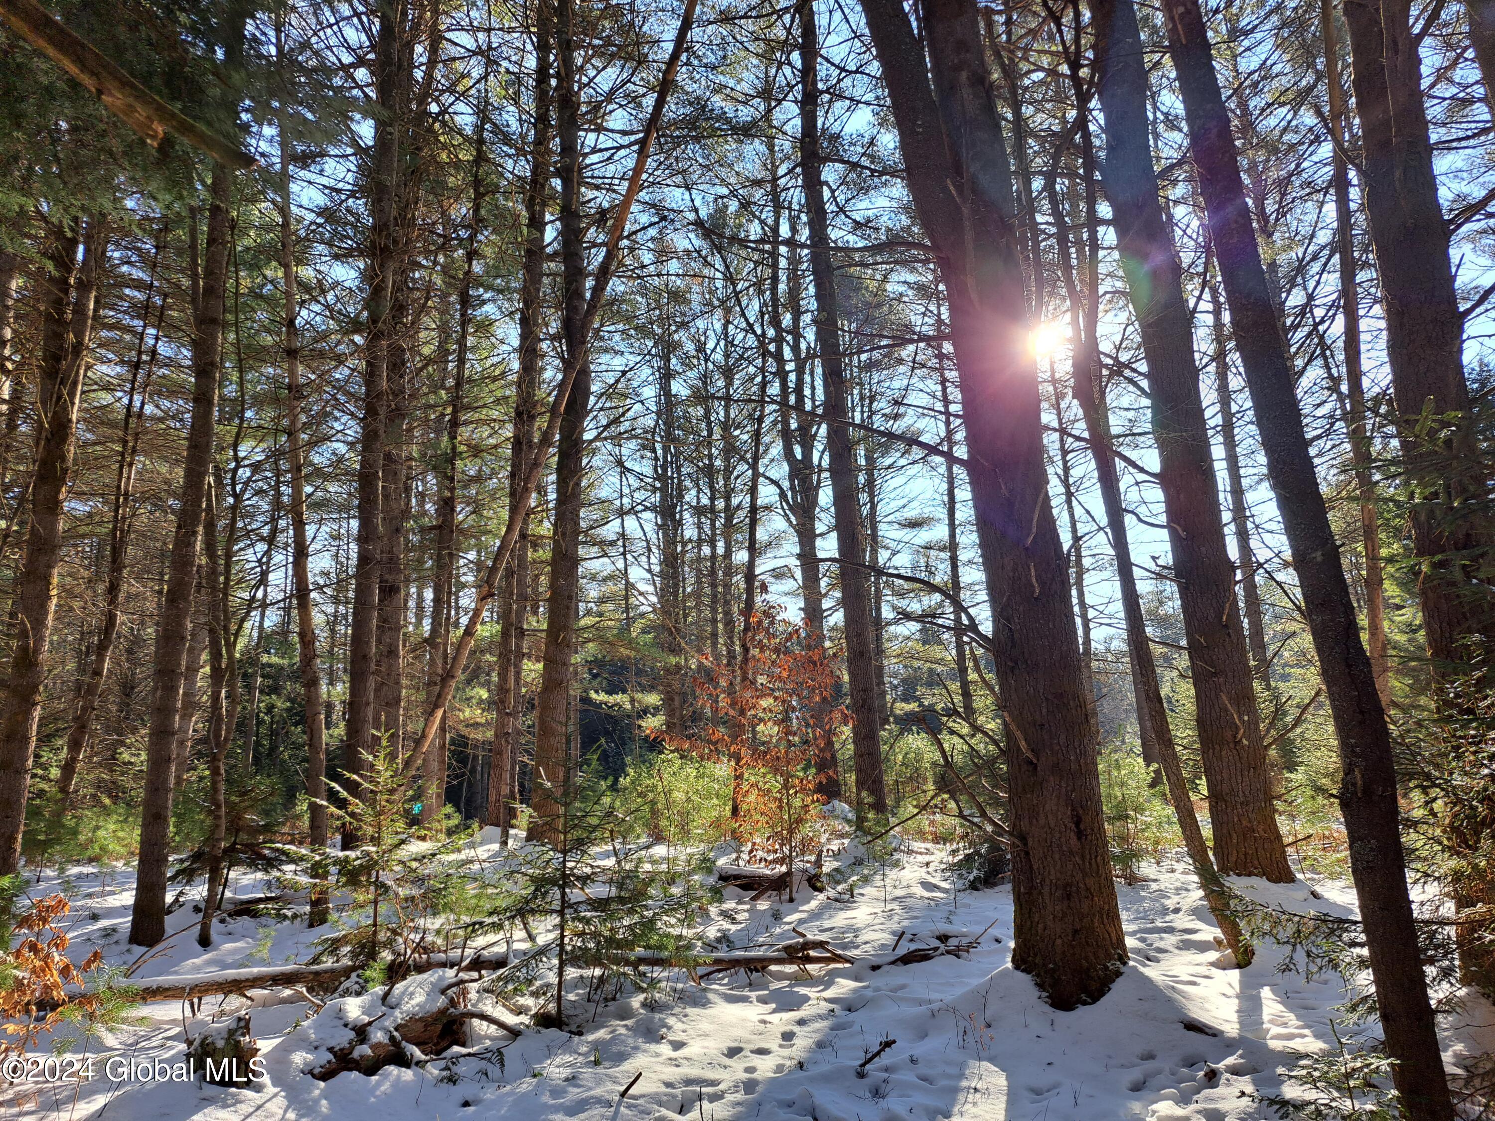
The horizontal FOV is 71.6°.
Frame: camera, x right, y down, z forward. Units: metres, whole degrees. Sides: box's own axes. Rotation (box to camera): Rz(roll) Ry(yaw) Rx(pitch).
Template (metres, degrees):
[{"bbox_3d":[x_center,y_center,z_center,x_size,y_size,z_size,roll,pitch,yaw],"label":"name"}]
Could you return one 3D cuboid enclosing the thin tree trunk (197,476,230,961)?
[{"bbox_3d":[-4.217,1.131,8.166,0.170,3.657,0.150,-5,-11,-1],"label":"thin tree trunk"}]

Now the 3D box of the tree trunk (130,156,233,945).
[{"bbox_3d":[-4.637,-0.318,8.587,0.280,6.646,0.280,-1,-11,0],"label":"tree trunk"}]

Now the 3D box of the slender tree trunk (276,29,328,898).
[{"bbox_3d":[-4.206,-1.244,9.709,0.240,8.882,0.240,-7,-11,-1],"label":"slender tree trunk"}]

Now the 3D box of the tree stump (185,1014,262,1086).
[{"bbox_3d":[-2.434,2.277,4.817,0.310,0.330,0.300,-1,-11,0],"label":"tree stump"}]

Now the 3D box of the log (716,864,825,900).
[{"bbox_3d":[0.246,3.294,10.650,1.148,0.330,0.450,-7,-12,28],"label":"log"}]

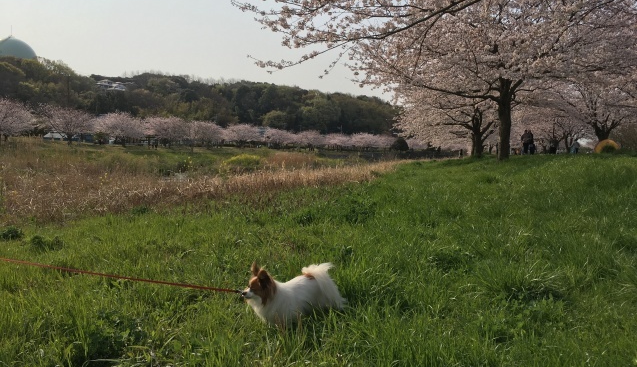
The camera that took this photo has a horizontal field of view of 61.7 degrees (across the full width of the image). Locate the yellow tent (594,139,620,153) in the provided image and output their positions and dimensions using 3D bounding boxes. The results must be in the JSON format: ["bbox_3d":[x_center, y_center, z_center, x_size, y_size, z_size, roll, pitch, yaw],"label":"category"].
[{"bbox_3d":[21.130,-2.647,39.000,1.950,1.150,1.500,2,4,27],"label":"yellow tent"}]

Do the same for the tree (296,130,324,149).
[{"bbox_3d":[-2.040,-11.091,136.000,7.400,5.300,7.400,0,4,0],"label":"tree"}]

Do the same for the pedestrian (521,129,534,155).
[{"bbox_3d":[13.322,-2.594,34.000,0.600,1.680,0.400,1,4,17],"label":"pedestrian"}]

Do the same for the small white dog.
[{"bbox_3d":[-0.143,0.660,3.050,0.550,0.410,0.210,-1,4,-17],"label":"small white dog"}]

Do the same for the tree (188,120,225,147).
[{"bbox_3d":[-21.837,-9.593,104.000,7.300,5.500,7.300,0,4,0],"label":"tree"}]

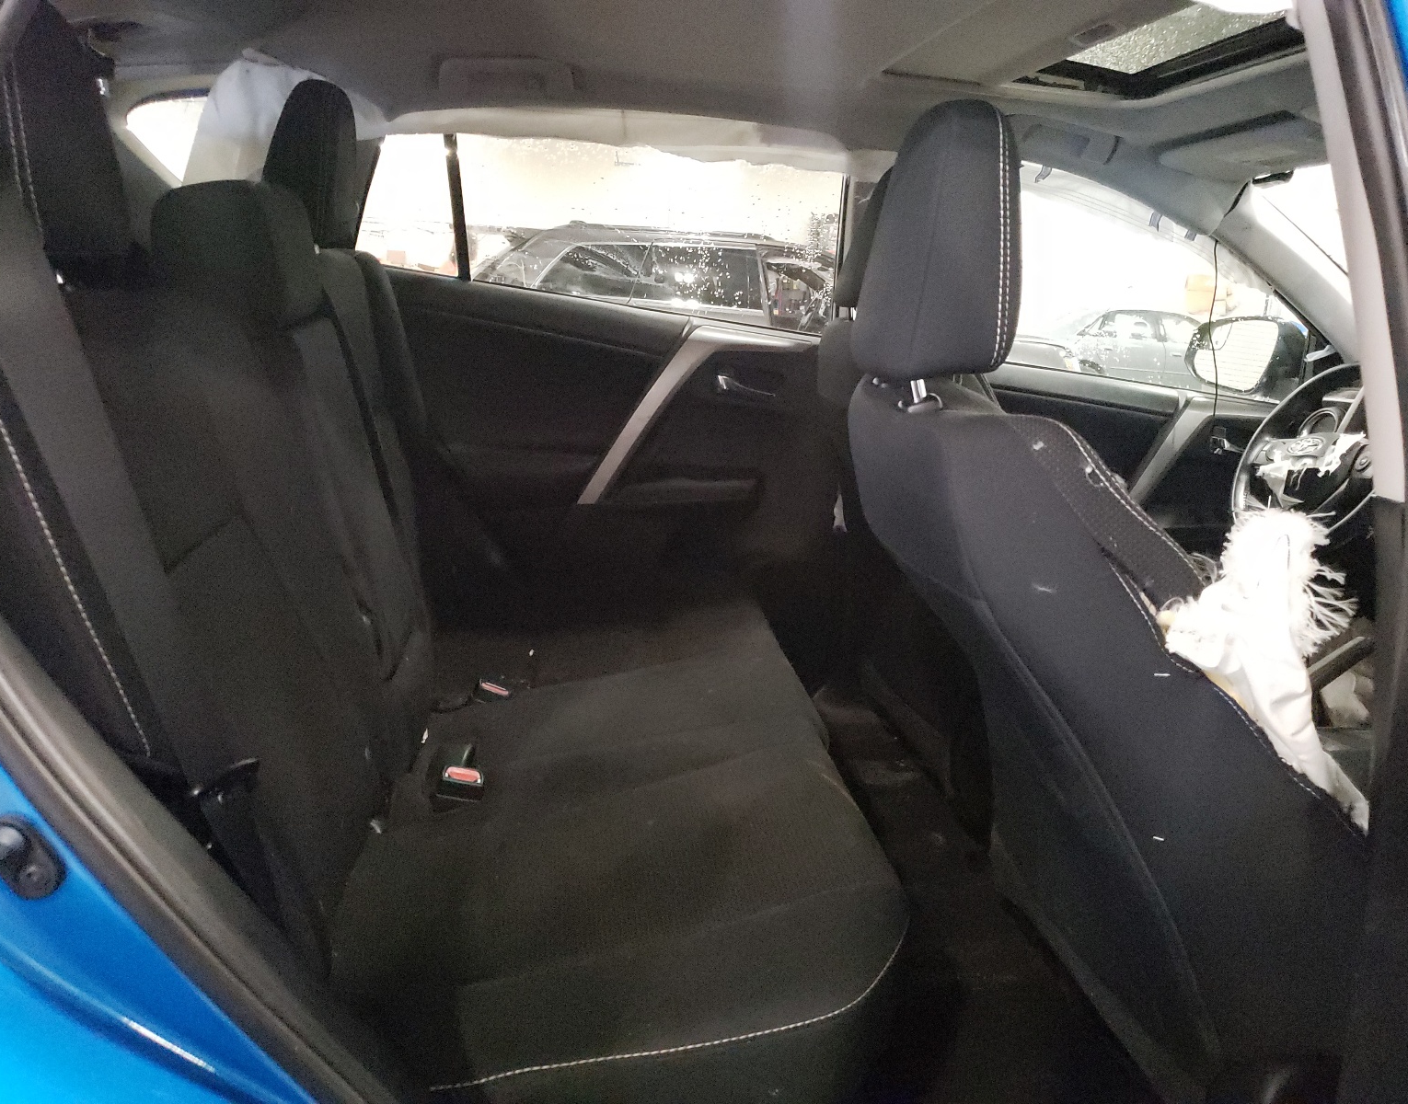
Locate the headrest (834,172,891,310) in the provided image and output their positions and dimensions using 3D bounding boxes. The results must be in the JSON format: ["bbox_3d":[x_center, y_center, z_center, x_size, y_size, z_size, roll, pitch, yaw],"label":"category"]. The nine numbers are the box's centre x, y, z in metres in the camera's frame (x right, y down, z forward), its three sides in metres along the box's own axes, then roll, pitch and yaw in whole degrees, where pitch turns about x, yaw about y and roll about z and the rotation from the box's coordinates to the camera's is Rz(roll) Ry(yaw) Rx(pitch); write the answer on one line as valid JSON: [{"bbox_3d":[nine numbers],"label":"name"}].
[{"bbox_3d":[0.318,-0.513,1.782,0.135,0.250,0.270,2,15,-7],"label":"headrest"}]

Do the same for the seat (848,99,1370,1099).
[{"bbox_3d":[0.578,0.130,1.224,0.840,1.120,0.530,2,15,-7],"label":"seat"}]

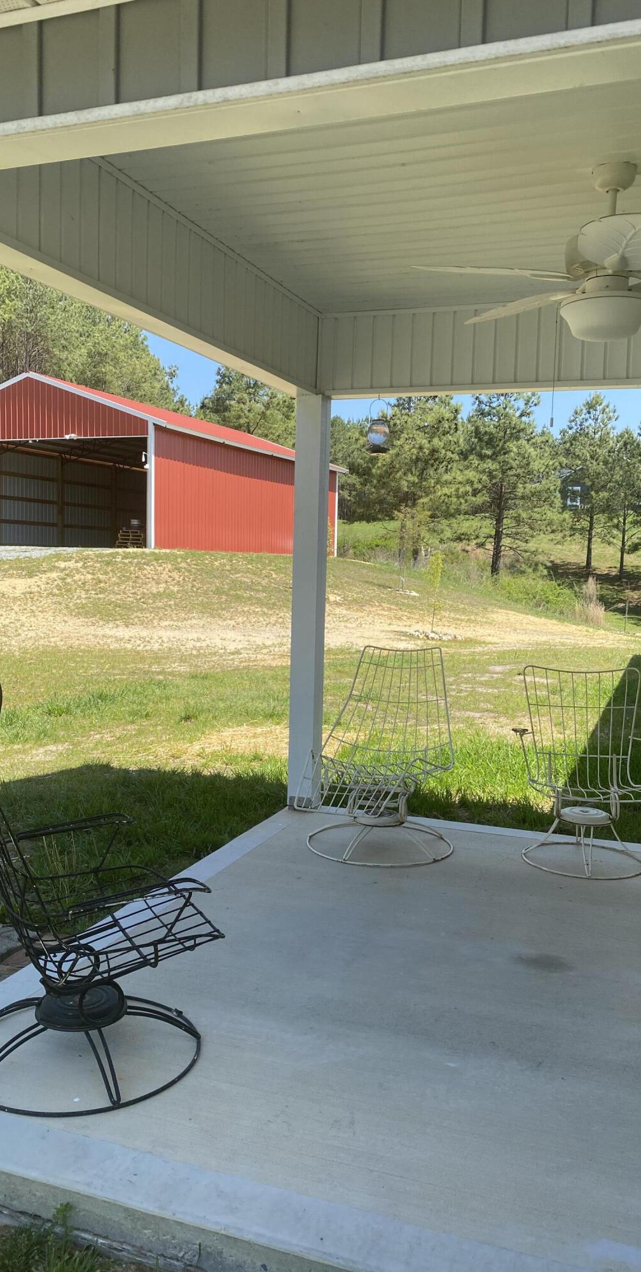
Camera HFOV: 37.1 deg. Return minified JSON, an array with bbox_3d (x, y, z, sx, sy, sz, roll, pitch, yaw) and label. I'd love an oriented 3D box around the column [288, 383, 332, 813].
[{"bbox_3d":[-0.067,-0.160,5.191,0.142,2.220,0.142,3,5,20],"label":"column"}]

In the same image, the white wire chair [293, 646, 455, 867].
[{"bbox_3d":[0.257,0.543,4.490,0.690,0.945,0.930,3,5,22],"label":"white wire chair"}]

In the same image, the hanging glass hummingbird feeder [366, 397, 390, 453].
[{"bbox_3d":[0.298,-1.080,4.901,0.127,0.287,0.127,2,4,0],"label":"hanging glass hummingbird feeder"}]

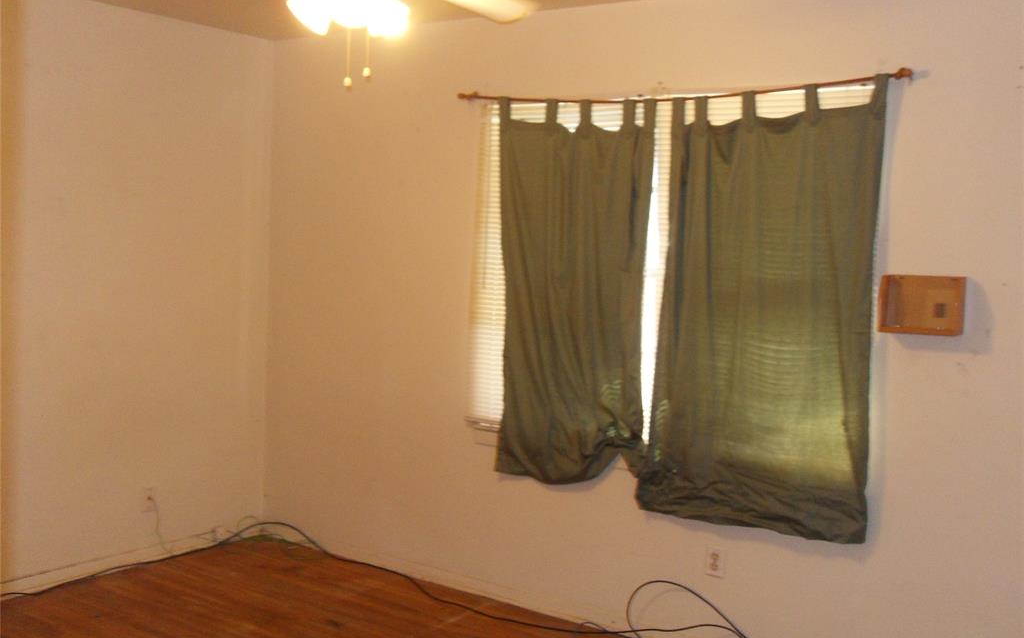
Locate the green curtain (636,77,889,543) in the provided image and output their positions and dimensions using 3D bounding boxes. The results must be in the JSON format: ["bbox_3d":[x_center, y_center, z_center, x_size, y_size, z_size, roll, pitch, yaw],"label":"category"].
[{"bbox_3d":[0.850,-0.043,3.619,0.840,1.540,0.090,5,5,35],"label":"green curtain"}]

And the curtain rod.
[{"bbox_3d":[0.530,-0.837,3.829,1.830,0.070,0.066,5,5,35],"label":"curtain rod"}]

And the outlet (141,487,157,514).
[{"bbox_3d":[-1.632,0.815,4.657,0.010,0.112,0.071,5,5,35],"label":"outlet"}]

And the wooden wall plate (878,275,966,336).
[{"bbox_3d":[1.308,-0.042,3.306,0.238,0.187,0.083,5,5,35],"label":"wooden wall plate"}]

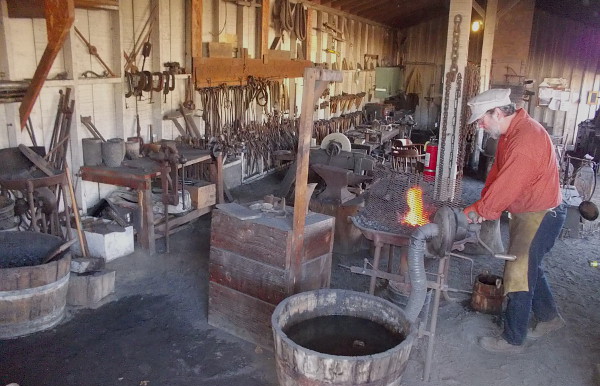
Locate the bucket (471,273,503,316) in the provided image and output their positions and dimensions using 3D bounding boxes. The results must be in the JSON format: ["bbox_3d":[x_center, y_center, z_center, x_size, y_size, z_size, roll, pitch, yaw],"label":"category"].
[{"bbox_3d":[1.384,0.726,3.667,0.230,0.245,0.230,8,16,22],"label":"bucket"}]

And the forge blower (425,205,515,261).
[{"bbox_3d":[0.960,0.215,2.820,0.470,0.310,0.290,1,15,-3],"label":"forge blower"}]

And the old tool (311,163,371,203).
[{"bbox_3d":[0.358,-0.071,4.591,0.640,0.280,0.190,10,17,28],"label":"old tool"}]

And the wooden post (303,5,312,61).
[{"bbox_3d":[0.179,-2.852,9.016,0.050,0.919,0.200,8,16,21],"label":"wooden post"}]

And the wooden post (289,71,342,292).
[{"bbox_3d":[0.093,0.127,2.780,0.260,1.580,0.090,-1,16,-15],"label":"wooden post"}]

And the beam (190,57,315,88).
[{"bbox_3d":[-0.510,-1.831,7.544,0.050,0.310,3.830,8,16,21],"label":"beam"}]

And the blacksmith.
[{"bbox_3d":[1.335,0.185,3.150,0.660,1.600,0.500,-2,16,-15],"label":"blacksmith"}]

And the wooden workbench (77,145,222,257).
[{"bbox_3d":[-1.444,-0.002,5.165,0.800,0.700,1.420,8,16,21],"label":"wooden workbench"}]

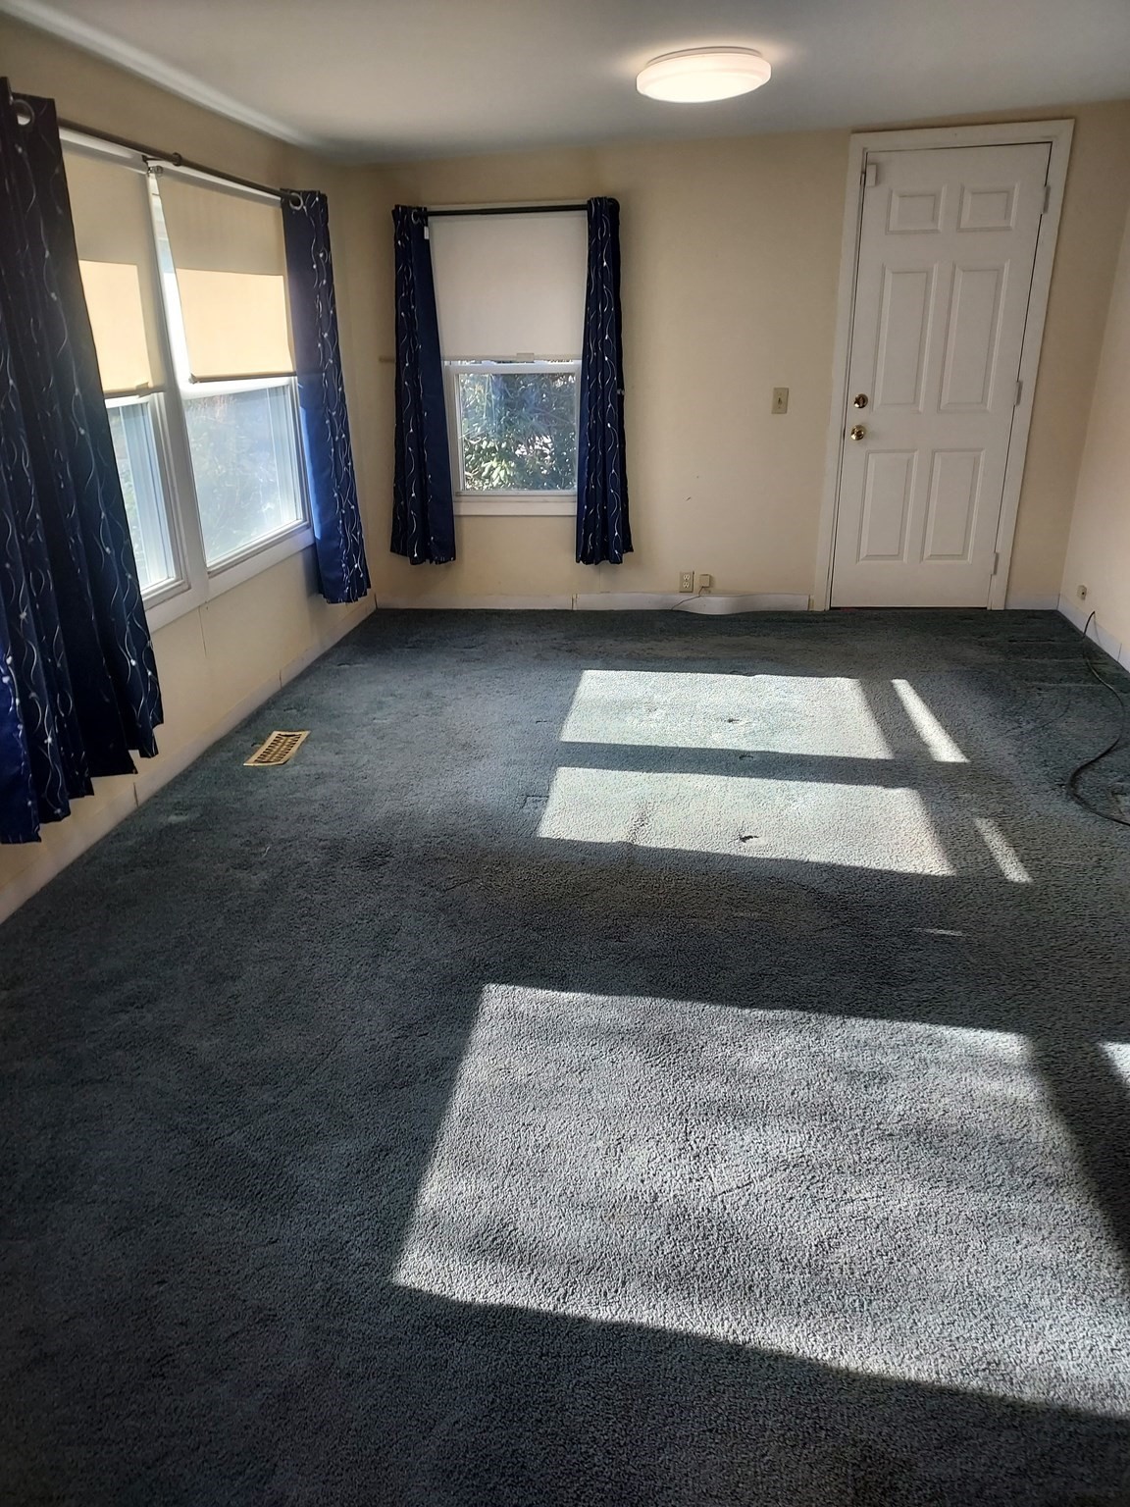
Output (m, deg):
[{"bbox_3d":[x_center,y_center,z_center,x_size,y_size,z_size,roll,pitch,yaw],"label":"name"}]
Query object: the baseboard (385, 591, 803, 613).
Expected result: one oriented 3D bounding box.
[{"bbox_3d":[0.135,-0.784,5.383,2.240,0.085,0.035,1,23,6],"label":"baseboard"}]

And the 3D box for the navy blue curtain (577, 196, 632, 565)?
[{"bbox_3d":[0.186,-1.699,4.929,0.260,1.630,0.110,1,23,6],"label":"navy blue curtain"}]

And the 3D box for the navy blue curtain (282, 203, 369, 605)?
[{"bbox_3d":[-1.016,-1.488,4.502,0.130,1.630,0.350,2,23,8],"label":"navy blue curtain"}]

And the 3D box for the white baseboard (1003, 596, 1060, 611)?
[{"bbox_3d":[2.320,-0.751,5.179,0.255,0.084,0.015,1,23,6],"label":"white baseboard"}]

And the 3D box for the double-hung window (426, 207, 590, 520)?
[{"bbox_3d":[-0.245,-1.843,5.013,0.800,1.385,0.100,1,23,6],"label":"double-hung window"}]

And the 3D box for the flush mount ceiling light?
[{"bbox_3d":[0.432,-2.114,3.260,0.410,0.085,0.410,1,23,6],"label":"flush mount ceiling light"}]

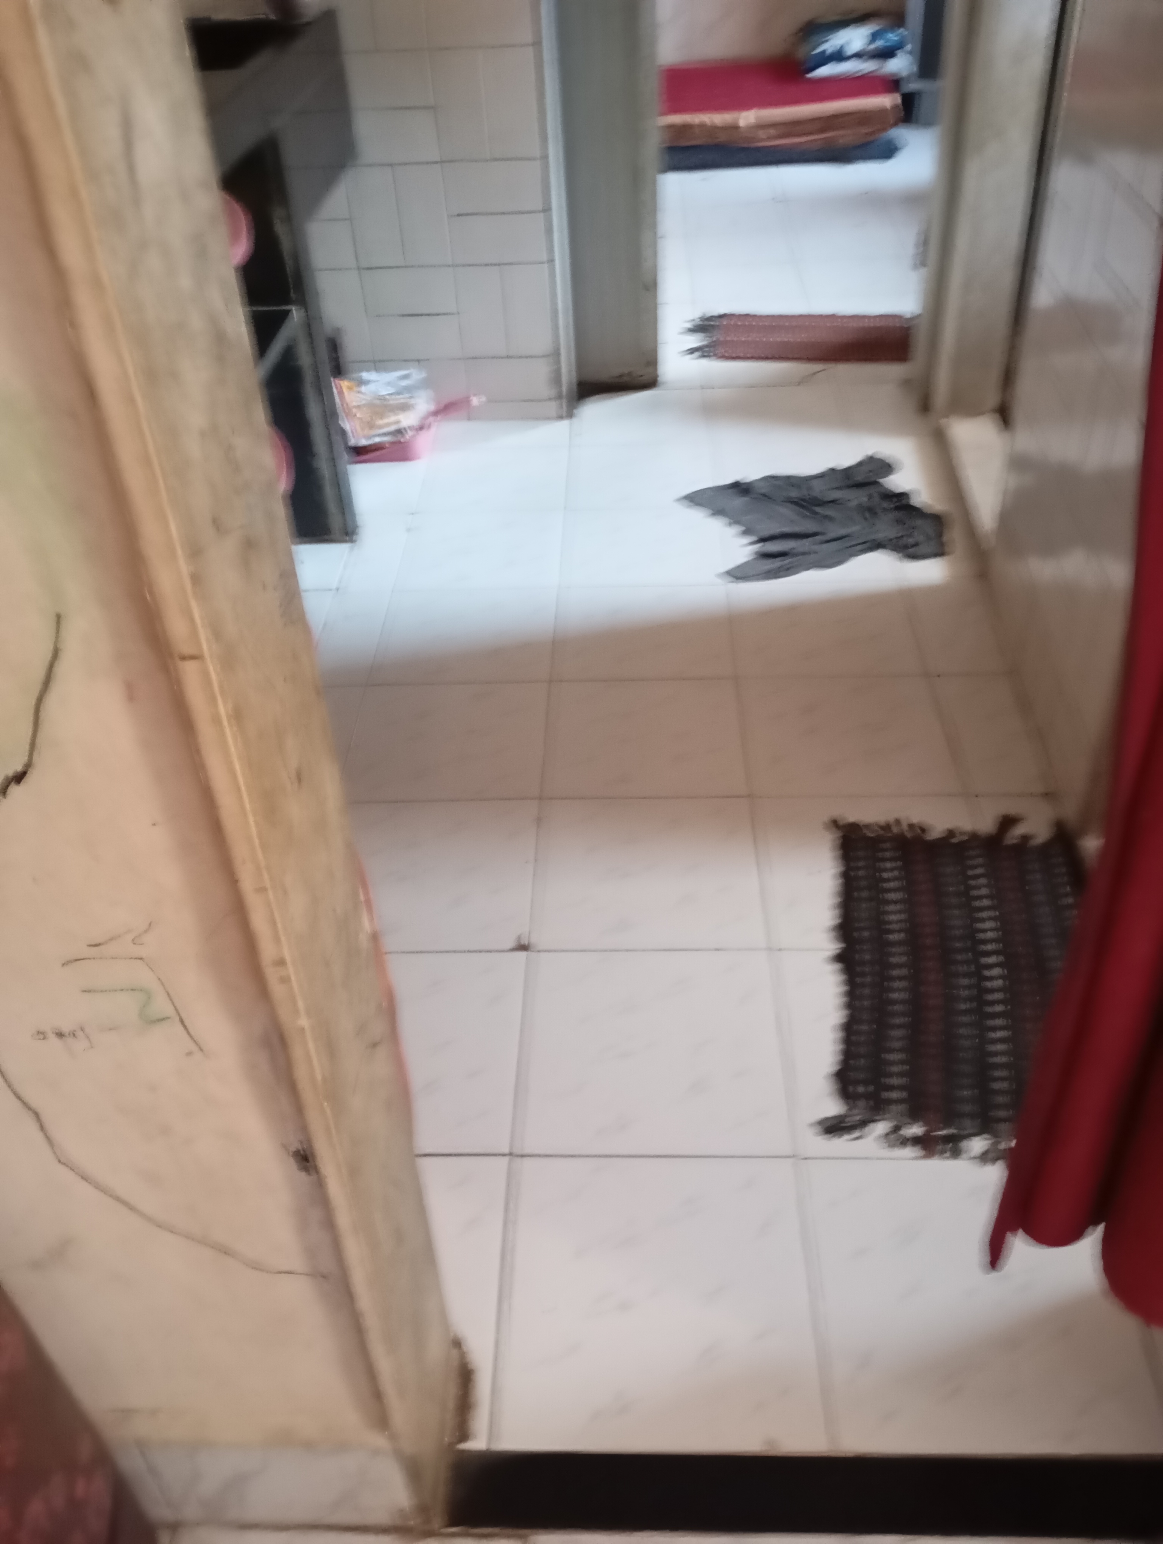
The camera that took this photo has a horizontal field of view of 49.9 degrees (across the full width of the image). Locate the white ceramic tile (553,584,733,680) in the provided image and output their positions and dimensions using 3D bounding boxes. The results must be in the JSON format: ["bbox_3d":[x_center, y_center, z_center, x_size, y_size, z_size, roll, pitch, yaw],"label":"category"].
[{"bbox_3d":[0.106,-0.240,2.156,0.300,0.010,0.300,-1,39,2],"label":"white ceramic tile"}]

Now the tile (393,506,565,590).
[{"bbox_3d":[-0.189,-0.425,2.402,0.300,0.010,0.300,-1,39,2],"label":"tile"}]

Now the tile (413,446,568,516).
[{"bbox_3d":[-0.182,-0.616,2.645,0.298,0.010,0.297,-1,39,3],"label":"tile"}]

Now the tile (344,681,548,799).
[{"bbox_3d":[-0.205,-0.047,1.941,0.304,0.010,0.299,-1,39,3],"label":"tile"}]

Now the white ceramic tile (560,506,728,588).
[{"bbox_3d":[0.116,-0.430,2.399,0.298,0.010,0.297,-1,39,3],"label":"white ceramic tile"}]

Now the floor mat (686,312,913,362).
[{"bbox_3d":[0.566,-1.114,3.188,0.610,0.012,0.314,3,39,8],"label":"floor mat"}]

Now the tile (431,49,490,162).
[{"bbox_3d":[-0.240,-1.316,2.470,0.100,0.200,0.010,-1,39,2],"label":"tile"}]

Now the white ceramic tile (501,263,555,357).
[{"bbox_3d":[-0.119,-1.005,2.723,0.099,0.200,0.010,-1,39,3],"label":"white ceramic tile"}]

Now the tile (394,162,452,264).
[{"bbox_3d":[-0.328,-1.159,2.605,0.099,0.200,0.010,-1,39,3],"label":"tile"}]

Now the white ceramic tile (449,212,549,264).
[{"bbox_3d":[-0.175,-1.122,2.630,0.200,0.099,0.010,-1,39,3],"label":"white ceramic tile"}]

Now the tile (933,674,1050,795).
[{"bbox_3d":[0.622,-0.059,1.910,0.122,0.010,0.297,-1,39,3],"label":"tile"}]

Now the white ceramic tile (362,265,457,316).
[{"bbox_3d":[-0.370,-1.038,2.698,0.200,0.100,0.010,-1,39,2],"label":"white ceramic tile"}]

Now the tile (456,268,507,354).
[{"bbox_3d":[-0.219,-1.001,2.723,0.101,0.202,0.010,0,39,4],"label":"tile"}]

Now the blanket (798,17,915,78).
[{"bbox_3d":[1.038,-2.743,4.732,0.400,0.150,0.300,-1,39,3],"label":"blanket"}]

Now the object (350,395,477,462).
[{"bbox_3d":[-0.361,-0.780,2.770,0.300,0.095,0.205,-1,39,2],"label":"object"}]

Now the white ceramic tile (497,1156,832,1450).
[{"bbox_3d":[0.073,0.515,1.239,0.298,0.010,0.297,-1,39,3],"label":"white ceramic tile"}]

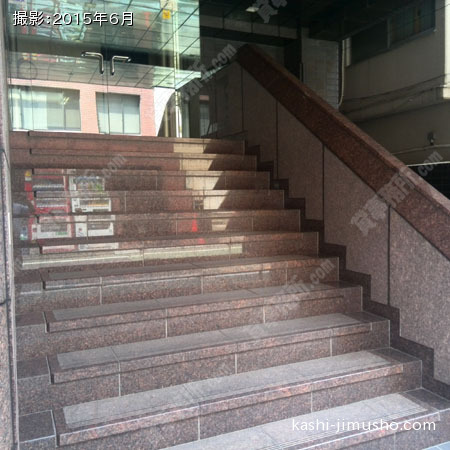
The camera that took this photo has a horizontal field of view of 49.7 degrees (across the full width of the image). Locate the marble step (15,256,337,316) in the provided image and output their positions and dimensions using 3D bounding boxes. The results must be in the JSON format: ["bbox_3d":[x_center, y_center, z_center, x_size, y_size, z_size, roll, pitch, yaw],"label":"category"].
[{"bbox_3d":[-0.219,0.363,3.256,2.194,0.172,0.277,-3,4,-23],"label":"marble step"}]

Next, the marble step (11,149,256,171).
[{"bbox_3d":[-0.755,-0.574,4.420,2.194,0.172,0.277,-3,4,-23],"label":"marble step"}]

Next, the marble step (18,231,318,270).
[{"bbox_3d":[-0.327,0.176,3.489,2.194,0.172,0.277,-3,4,-23],"label":"marble step"}]

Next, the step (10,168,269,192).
[{"bbox_3d":[-0.648,-0.386,4.187,2.194,0.172,0.277,-3,4,-23],"label":"step"}]

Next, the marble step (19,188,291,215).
[{"bbox_3d":[-0.541,-0.199,3.954,2.194,0.172,0.277,-3,4,-23],"label":"marble step"}]

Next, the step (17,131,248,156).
[{"bbox_3d":[-0.848,-0.748,4.626,2.192,0.172,0.310,-2,4,-25],"label":"step"}]

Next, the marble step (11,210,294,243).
[{"bbox_3d":[-0.434,-0.012,3.722,2.194,0.172,0.277,-3,4,-23],"label":"marble step"}]

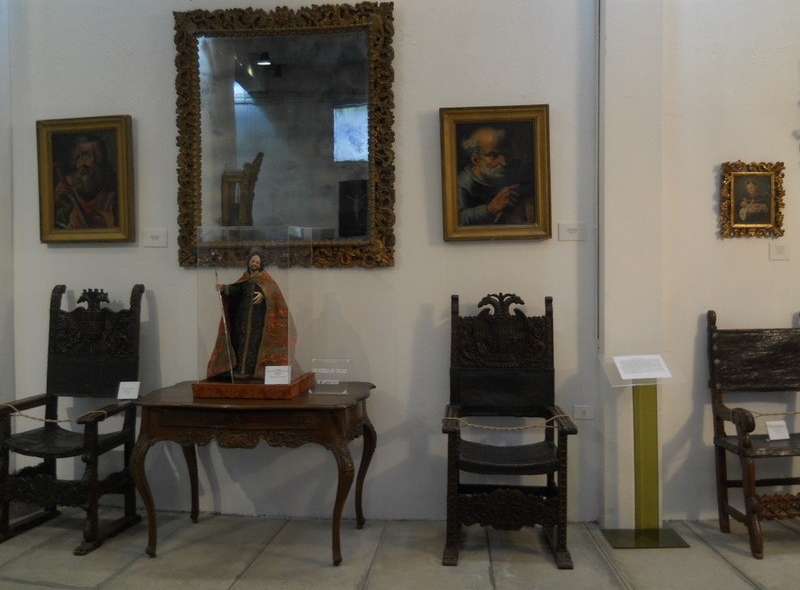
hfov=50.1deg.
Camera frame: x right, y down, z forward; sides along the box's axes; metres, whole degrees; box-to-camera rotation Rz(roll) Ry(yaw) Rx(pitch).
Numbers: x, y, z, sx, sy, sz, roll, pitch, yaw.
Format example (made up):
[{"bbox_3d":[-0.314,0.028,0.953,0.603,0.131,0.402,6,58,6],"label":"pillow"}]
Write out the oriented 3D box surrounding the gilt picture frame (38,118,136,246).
[{"bbox_3d":[-1.828,-0.673,4.987,0.570,0.710,0.060,-1,2,12],"label":"gilt picture frame"}]

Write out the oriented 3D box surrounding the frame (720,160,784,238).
[{"bbox_3d":[1.909,-0.520,4.632,0.335,0.420,0.050,0,2,3],"label":"frame"}]

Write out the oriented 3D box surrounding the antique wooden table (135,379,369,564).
[{"bbox_3d":[-0.722,0.889,4.418,1.110,0.781,0.740,0,2,9],"label":"antique wooden table"}]

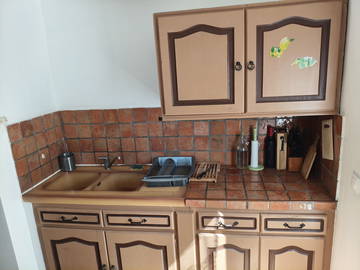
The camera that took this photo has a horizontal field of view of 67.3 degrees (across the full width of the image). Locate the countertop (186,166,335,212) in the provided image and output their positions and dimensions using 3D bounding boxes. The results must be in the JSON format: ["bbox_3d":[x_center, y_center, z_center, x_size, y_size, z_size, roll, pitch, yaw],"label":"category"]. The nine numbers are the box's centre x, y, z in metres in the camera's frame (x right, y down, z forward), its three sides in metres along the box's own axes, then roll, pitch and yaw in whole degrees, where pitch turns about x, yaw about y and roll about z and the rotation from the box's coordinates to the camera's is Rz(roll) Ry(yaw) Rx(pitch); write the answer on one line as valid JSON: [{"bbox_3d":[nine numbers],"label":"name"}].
[{"bbox_3d":[0.516,0.348,1.928,0.883,0.056,0.605,-1,14,10],"label":"countertop"}]

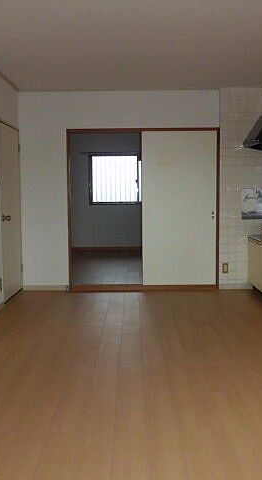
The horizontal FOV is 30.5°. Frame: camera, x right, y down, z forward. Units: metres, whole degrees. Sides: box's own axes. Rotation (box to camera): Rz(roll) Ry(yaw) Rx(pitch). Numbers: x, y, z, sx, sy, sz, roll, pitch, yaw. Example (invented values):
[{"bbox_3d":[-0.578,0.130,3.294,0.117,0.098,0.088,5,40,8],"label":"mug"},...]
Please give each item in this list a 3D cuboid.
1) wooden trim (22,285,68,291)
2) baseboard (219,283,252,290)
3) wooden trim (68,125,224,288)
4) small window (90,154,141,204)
[{"bbox_3d":[-1.007,0.558,5.618,0.530,0.070,0.015,0,5,0],"label":"wooden trim"},{"bbox_3d":[1.218,0.541,5.617,0.380,0.085,0.015,0,5,0],"label":"baseboard"},{"bbox_3d":[0.143,-0.336,5.543,1.755,1.875,0.100,0,5,0],"label":"wooden trim"},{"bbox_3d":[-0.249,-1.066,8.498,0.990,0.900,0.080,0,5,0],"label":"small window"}]

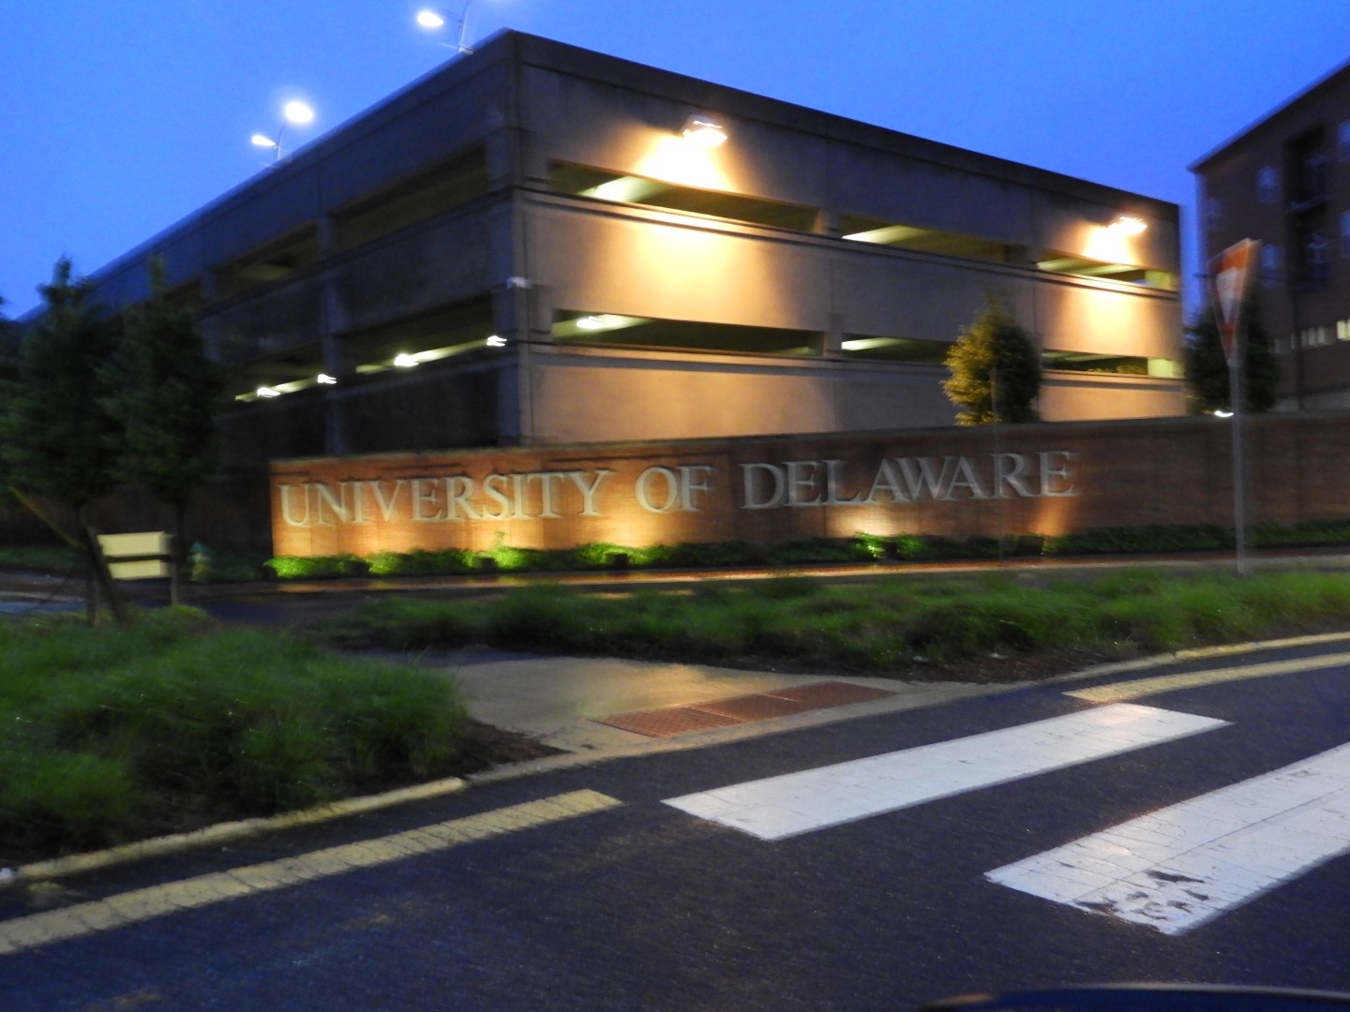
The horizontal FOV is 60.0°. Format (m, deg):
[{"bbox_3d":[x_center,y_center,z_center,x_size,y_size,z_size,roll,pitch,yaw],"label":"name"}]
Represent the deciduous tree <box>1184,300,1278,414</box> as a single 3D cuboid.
[{"bbox_3d":[12.680,-2.218,26.541,2.126,4.908,2.126,-2,1,0],"label":"deciduous tree"}]

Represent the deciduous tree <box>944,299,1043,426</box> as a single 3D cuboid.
[{"bbox_3d":[6.749,-1.960,24.541,2.076,4.897,2.076,-2,1,0],"label":"deciduous tree"}]

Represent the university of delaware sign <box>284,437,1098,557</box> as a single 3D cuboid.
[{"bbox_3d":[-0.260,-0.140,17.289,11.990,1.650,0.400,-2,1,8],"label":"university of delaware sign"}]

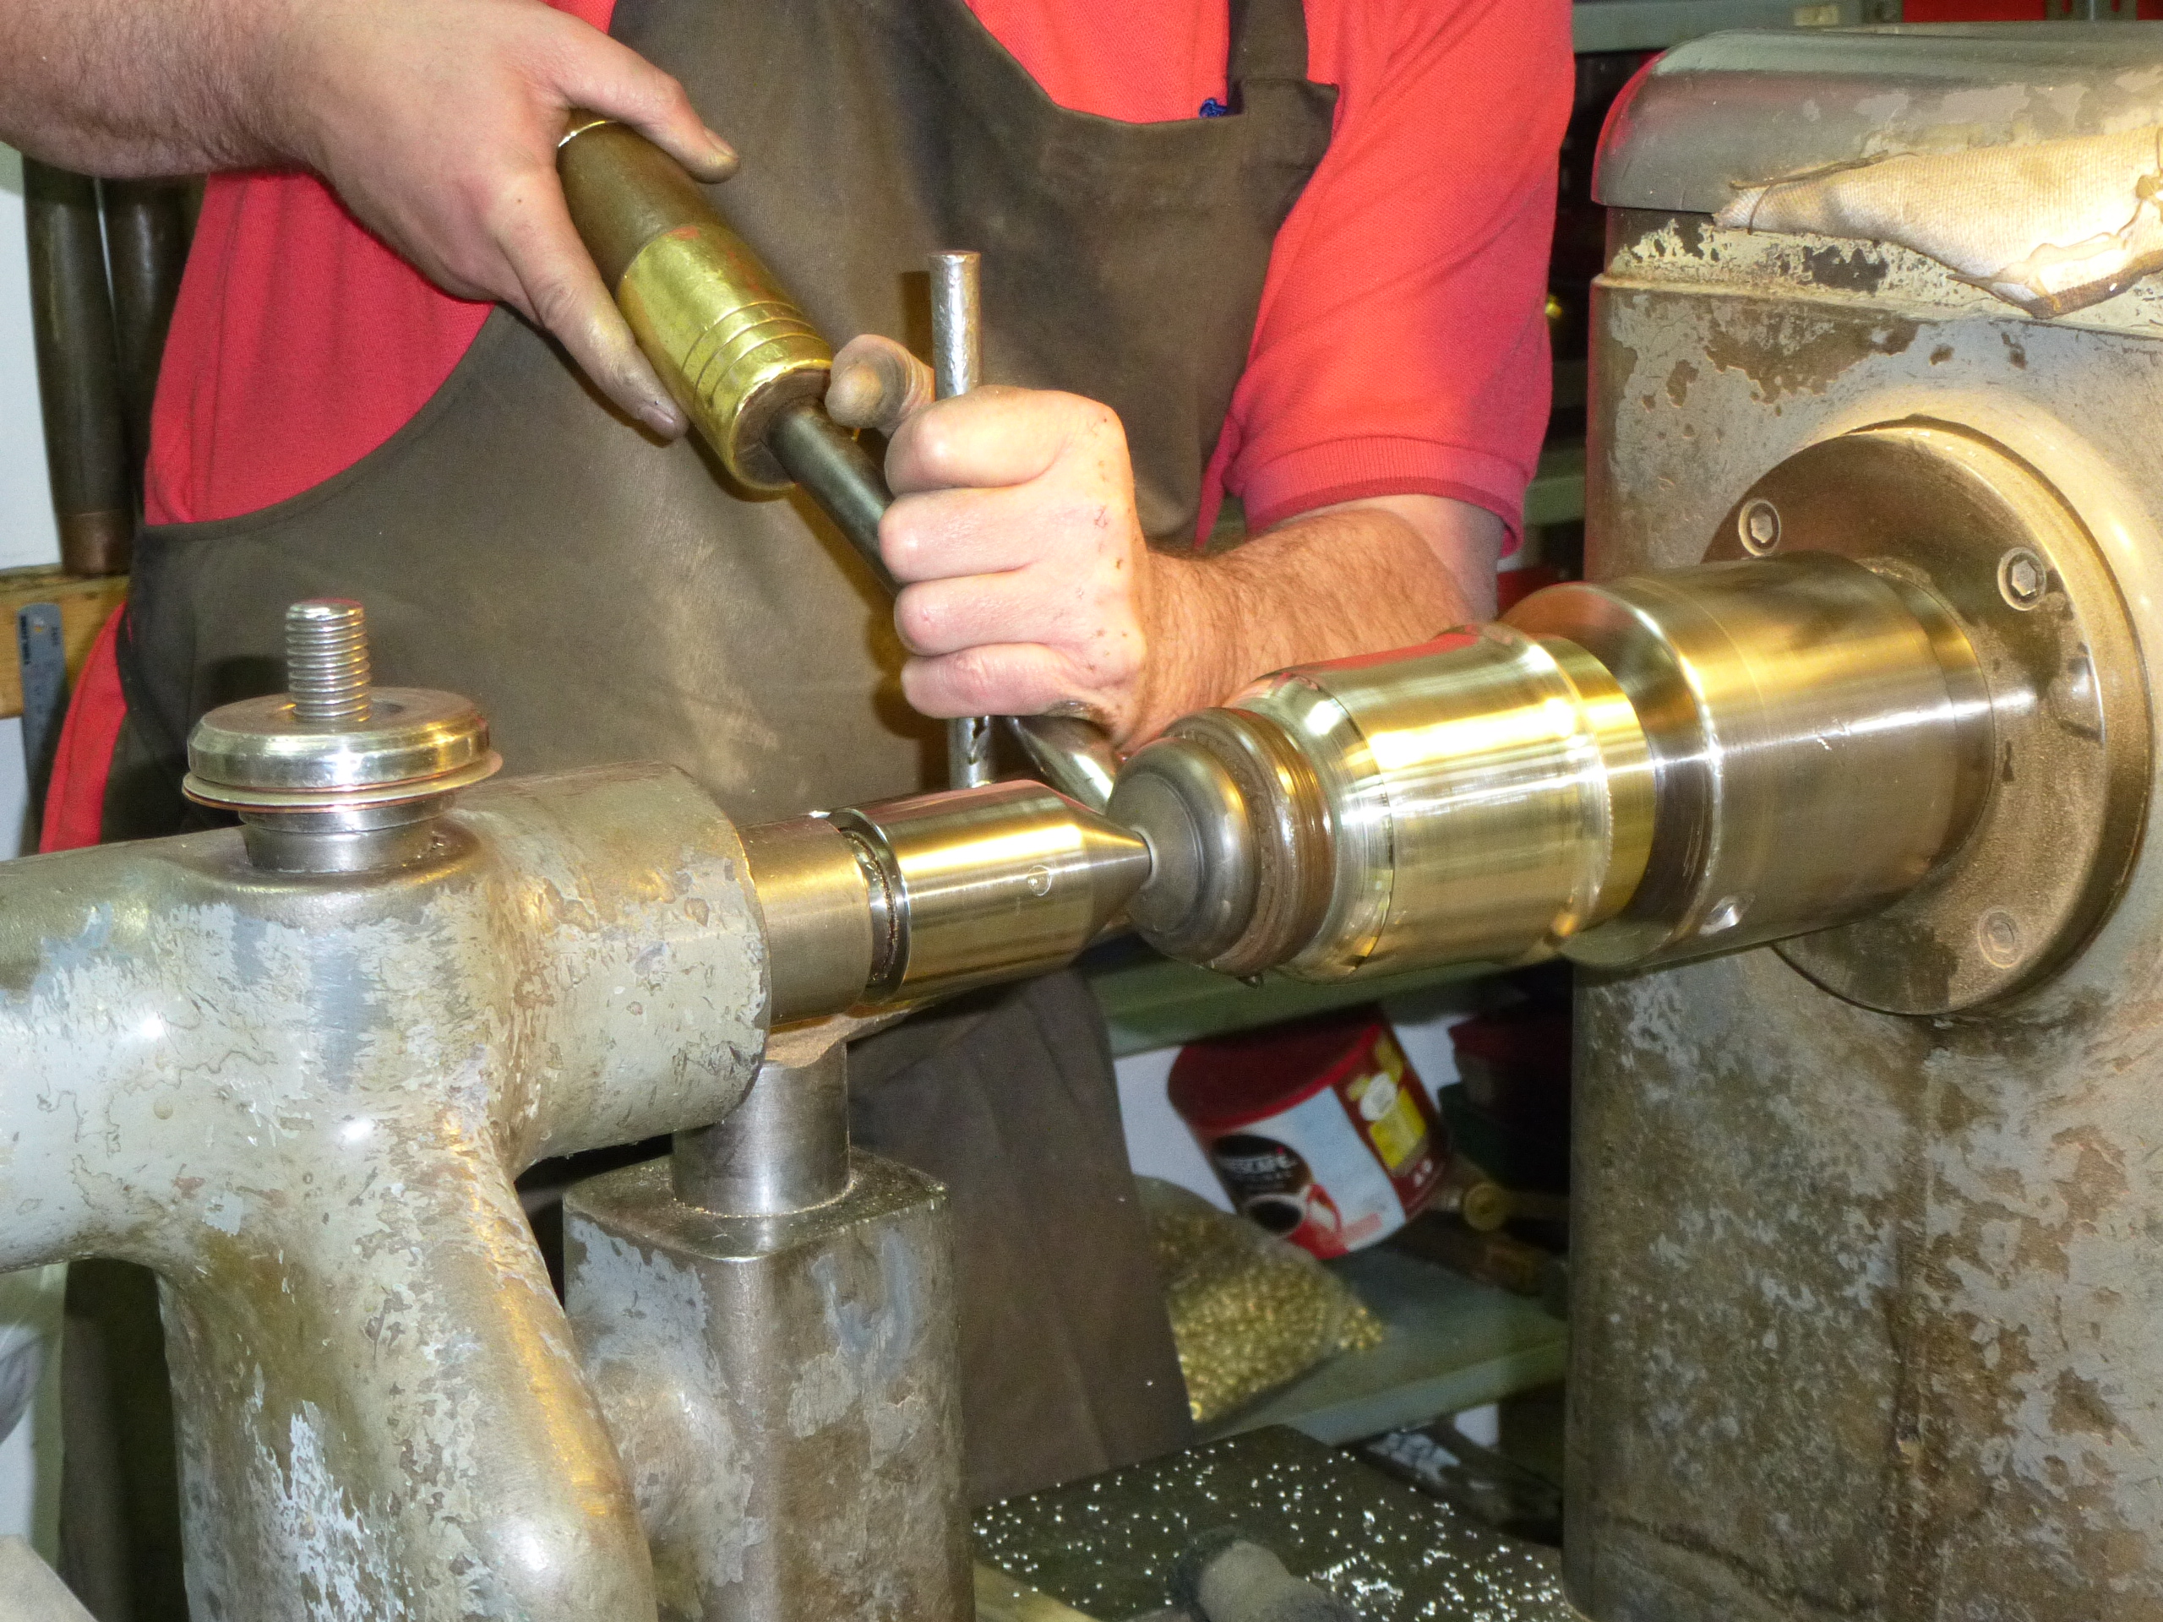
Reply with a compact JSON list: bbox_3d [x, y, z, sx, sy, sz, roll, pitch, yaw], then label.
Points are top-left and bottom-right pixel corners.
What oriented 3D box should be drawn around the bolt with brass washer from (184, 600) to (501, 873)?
[{"bbox_3d":[-0.148,-0.016,0.760,0.064,0.051,0.064,-2,13,0],"label":"bolt with brass washer"}]

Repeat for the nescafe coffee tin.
[{"bbox_3d":[0.156,0.208,2.604,0.155,0.128,0.155,-22,27,12],"label":"nescafe coffee tin"}]

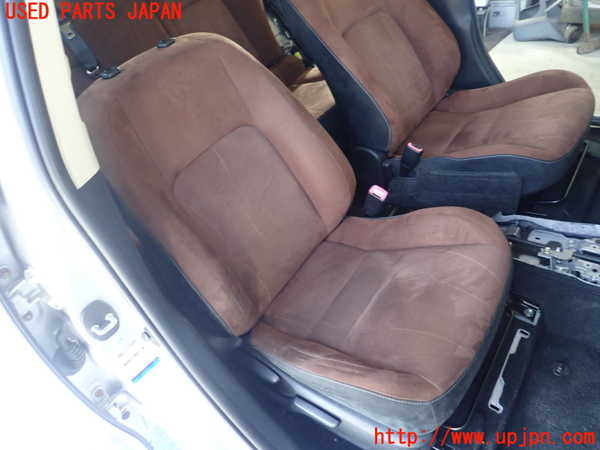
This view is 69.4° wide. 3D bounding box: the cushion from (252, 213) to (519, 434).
[{"bbox_3d":[0.162,0.144,0.973,0.520,0.135,0.490,12,47,39],"label":"cushion"}]

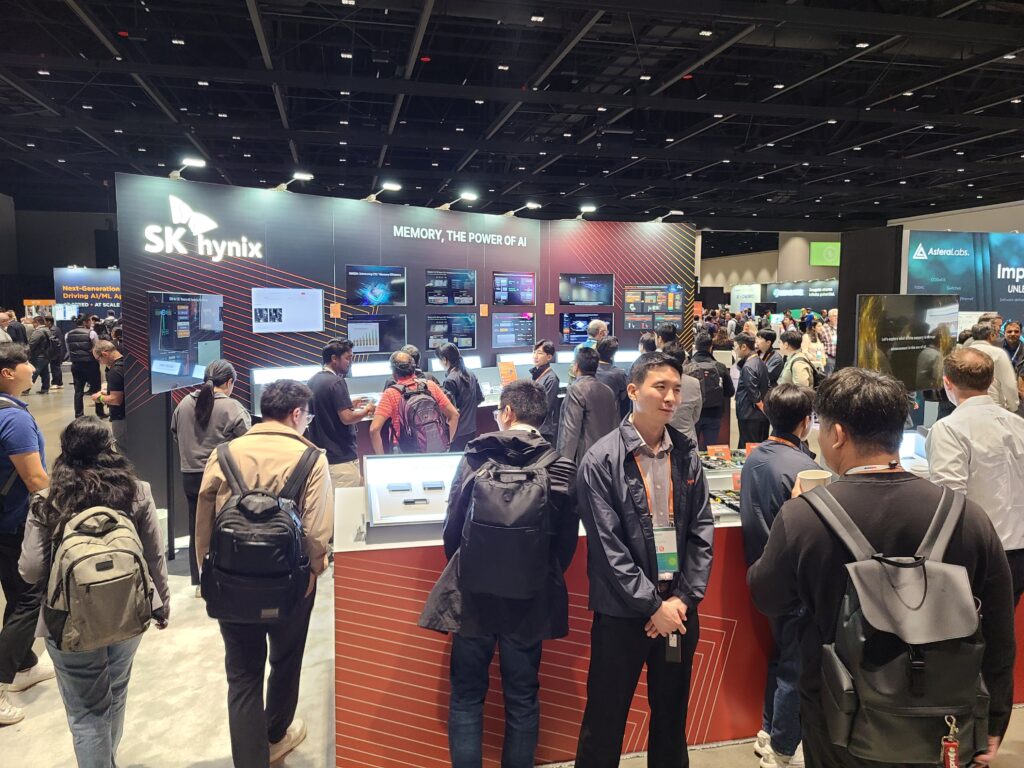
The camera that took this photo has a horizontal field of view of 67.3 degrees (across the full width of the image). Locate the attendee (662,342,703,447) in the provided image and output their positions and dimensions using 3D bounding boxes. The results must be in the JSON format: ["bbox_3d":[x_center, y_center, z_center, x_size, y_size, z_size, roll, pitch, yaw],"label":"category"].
[{"bbox_3d":[1.315,0.517,6.283,0.500,1.719,0.340,0,6,-3],"label":"attendee"}]

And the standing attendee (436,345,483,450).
[{"bbox_3d":[-0.488,0.441,7.289,0.450,1.660,0.330,-4,7,-33],"label":"standing attendee"}]

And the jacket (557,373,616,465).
[{"bbox_3d":[0.575,0.288,5.861,0.530,0.723,0.340,-4,7,-34],"label":"jacket"}]

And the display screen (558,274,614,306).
[{"bbox_3d":[0.955,-1.186,9.703,0.715,0.410,0.060,-1,6,-9],"label":"display screen"}]

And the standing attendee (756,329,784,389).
[{"bbox_3d":[2.707,0.282,8.072,0.360,1.719,0.500,2,6,17],"label":"standing attendee"}]

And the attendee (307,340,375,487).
[{"bbox_3d":[-1.253,0.531,5.584,0.500,1.735,0.520,-6,8,-43],"label":"attendee"}]

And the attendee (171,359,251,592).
[{"bbox_3d":[-2.132,0.630,5.420,0.510,1.650,0.360,0,6,-3],"label":"attendee"}]

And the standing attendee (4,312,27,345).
[{"bbox_3d":[-11.274,-0.737,17.517,0.500,1.820,0.360,-6,8,-45],"label":"standing attendee"}]

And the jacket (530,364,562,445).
[{"bbox_3d":[0.294,0.162,6.750,0.280,0.700,0.470,-2,6,-24],"label":"jacket"}]

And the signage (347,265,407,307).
[{"bbox_3d":[-1.397,-1.018,8.006,0.725,0.415,0.060,-5,8,-42],"label":"signage"}]

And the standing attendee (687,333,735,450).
[{"bbox_3d":[2.052,0.293,8.073,0.540,1.696,0.400,2,6,21],"label":"standing attendee"}]

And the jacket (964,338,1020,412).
[{"bbox_3d":[4.168,-0.018,6.734,0.360,0.751,0.560,-6,8,-43],"label":"jacket"}]

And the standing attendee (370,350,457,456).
[{"bbox_3d":[-0.733,0.590,5.788,0.600,1.663,0.460,-4,7,-33],"label":"standing attendee"}]

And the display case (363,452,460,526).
[{"bbox_3d":[-0.345,0.480,3.425,0.620,0.280,0.460,-1,6,-14],"label":"display case"}]

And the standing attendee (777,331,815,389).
[{"bbox_3d":[2.684,0.384,7.375,0.380,1.771,0.500,3,6,23],"label":"standing attendee"}]

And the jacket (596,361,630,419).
[{"bbox_3d":[0.891,0.154,6.956,0.460,0.700,0.300,-1,6,-11],"label":"jacket"}]

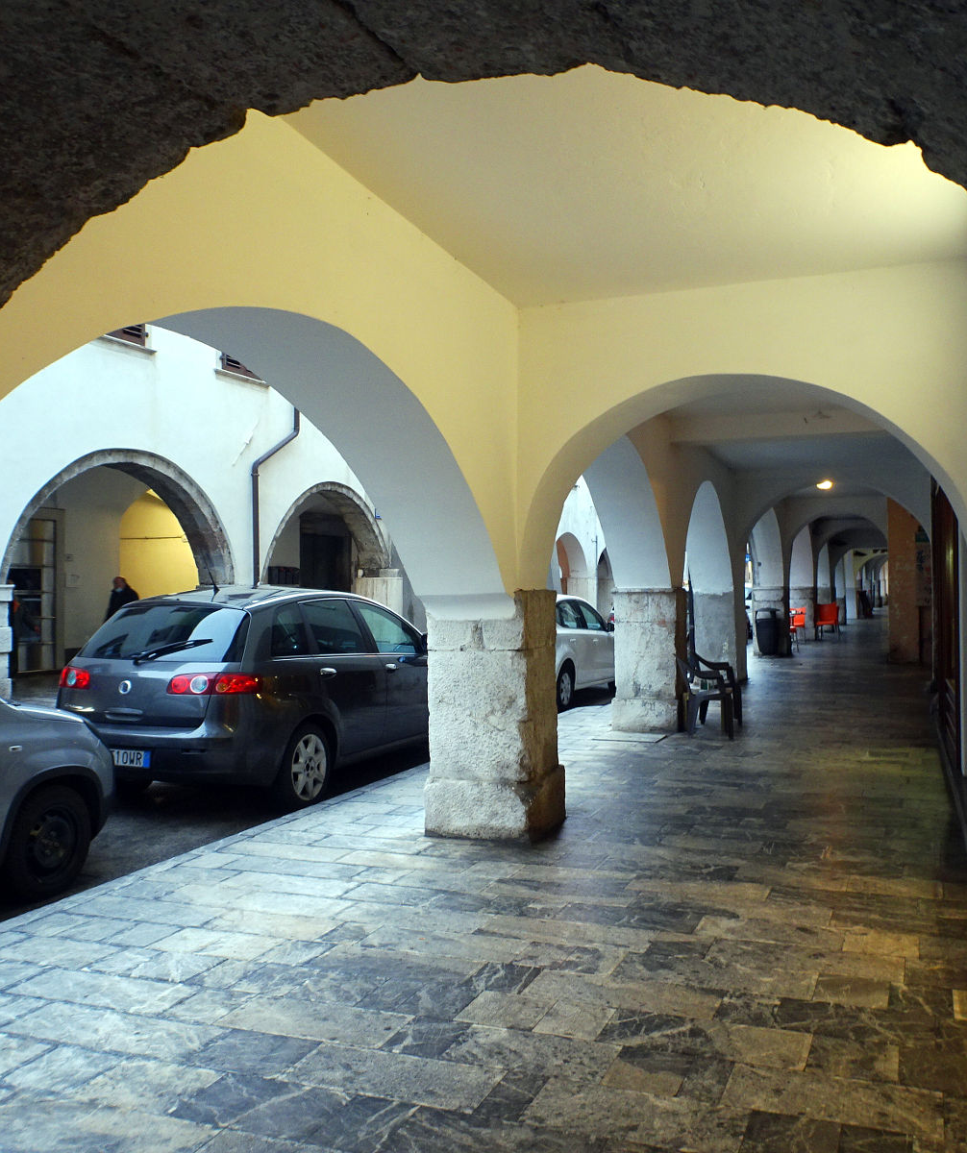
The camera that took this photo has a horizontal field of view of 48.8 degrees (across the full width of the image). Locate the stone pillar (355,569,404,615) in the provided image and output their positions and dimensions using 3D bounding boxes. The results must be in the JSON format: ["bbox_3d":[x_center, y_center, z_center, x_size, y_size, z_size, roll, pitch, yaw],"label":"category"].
[{"bbox_3d":[-2.608,0.881,27.081,0.750,2.010,1.132,0,-1,21],"label":"stone pillar"}]

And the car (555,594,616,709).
[{"bbox_3d":[0.672,1.010,14.873,1.780,1.480,4.400,0,-1,20],"label":"car"}]

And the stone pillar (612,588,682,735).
[{"bbox_3d":[1.758,0.859,11.236,0.660,1.490,0.620,0,-1,20],"label":"stone pillar"}]

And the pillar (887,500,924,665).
[{"bbox_3d":[8.525,0.042,21.638,0.600,3.350,0.550,0,-1,20],"label":"pillar"}]

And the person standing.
[{"bbox_3d":[-6.676,0.910,19.779,0.520,1.750,0.400,0,-1,27],"label":"person standing"}]

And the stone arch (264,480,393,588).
[{"bbox_3d":[-3.668,-0.948,24.155,0.700,2.319,5.961,0,-1,21],"label":"stone arch"}]

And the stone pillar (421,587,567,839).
[{"bbox_3d":[0.091,0.815,6.591,0.660,1.470,0.720,0,-1,20],"label":"stone pillar"}]

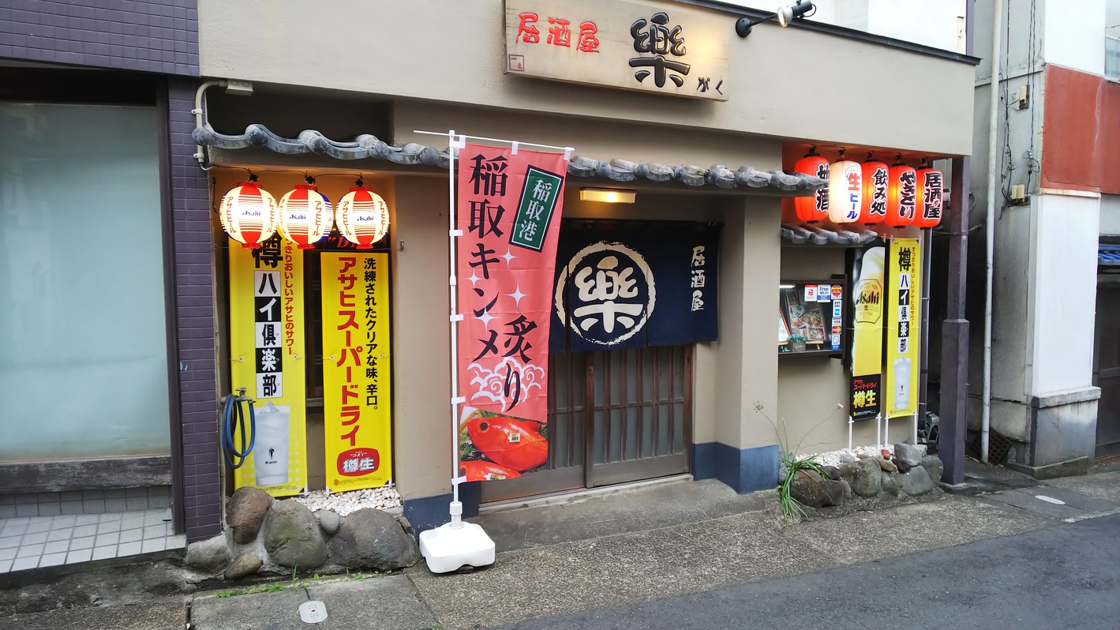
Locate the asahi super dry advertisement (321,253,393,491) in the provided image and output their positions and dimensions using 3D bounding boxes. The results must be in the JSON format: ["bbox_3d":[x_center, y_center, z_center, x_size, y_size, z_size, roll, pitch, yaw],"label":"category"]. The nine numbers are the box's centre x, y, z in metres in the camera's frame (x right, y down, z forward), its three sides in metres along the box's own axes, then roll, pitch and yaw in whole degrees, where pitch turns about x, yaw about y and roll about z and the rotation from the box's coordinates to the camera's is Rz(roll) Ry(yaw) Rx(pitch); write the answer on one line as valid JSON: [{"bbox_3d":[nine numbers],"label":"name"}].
[{"bbox_3d":[-1.197,0.335,3.845,0.370,1.400,0.030,-2,4,-23],"label":"asahi super dry advertisement"}]

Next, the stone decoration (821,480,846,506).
[{"bbox_3d":[2.036,1.326,4.865,0.157,0.162,0.151,-1,4,-22],"label":"stone decoration"}]

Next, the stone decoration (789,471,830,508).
[{"bbox_3d":[1.769,1.236,4.625,0.280,0.260,0.220,-2,4,-23],"label":"stone decoration"}]

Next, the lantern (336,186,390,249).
[{"bbox_3d":[-1.074,-0.530,3.563,0.280,0.335,0.280,-2,4,-23],"label":"lantern"}]

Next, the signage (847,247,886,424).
[{"bbox_3d":[2.741,0.133,5.813,0.389,1.596,0.030,-2,4,-25],"label":"signage"}]

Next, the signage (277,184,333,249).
[{"bbox_3d":[-1.402,-0.543,3.603,0.283,0.348,0.283,-1,3,-14],"label":"signage"}]

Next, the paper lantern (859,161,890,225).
[{"bbox_3d":[2.406,-0.945,5.018,0.235,0.500,0.235,0,3,0],"label":"paper lantern"}]

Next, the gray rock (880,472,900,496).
[{"bbox_3d":[2.615,1.340,5.172,0.131,0.157,0.141,-1,4,-22],"label":"gray rock"}]

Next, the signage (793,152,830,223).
[{"bbox_3d":[1.952,-0.986,5.060,0.253,0.550,0.253,-1,3,-18],"label":"signage"}]

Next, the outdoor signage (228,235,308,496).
[{"bbox_3d":[-1.691,0.259,3.770,0.394,1.596,0.030,-1,4,-22],"label":"outdoor signage"}]

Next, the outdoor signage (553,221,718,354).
[{"bbox_3d":[0.318,-0.199,4.278,1.740,0.830,0.050,-2,3,-23],"label":"outdoor signage"}]

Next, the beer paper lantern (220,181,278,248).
[{"bbox_3d":[-1.474,-0.478,3.100,0.250,0.320,0.250,-2,4,-25],"label":"beer paper lantern"}]

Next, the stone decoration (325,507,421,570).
[{"bbox_3d":[-1.011,1.217,3.570,0.455,0.247,0.303,-1,4,-22],"label":"stone decoration"}]

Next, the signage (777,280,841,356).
[{"bbox_3d":[1.875,0.001,5.076,0.780,0.570,0.250,-2,3,-23],"label":"signage"}]

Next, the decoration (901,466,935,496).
[{"bbox_3d":[2.711,1.262,4.950,0.215,0.190,0.200,-2,3,-23],"label":"decoration"}]

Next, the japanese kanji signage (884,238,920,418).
[{"bbox_3d":[2.901,0.117,5.508,0.370,1.500,0.030,-2,3,-23],"label":"japanese kanji signage"}]

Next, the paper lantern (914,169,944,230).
[{"bbox_3d":[2.889,-0.916,5.122,0.220,0.475,0.220,0,4,1],"label":"paper lantern"}]

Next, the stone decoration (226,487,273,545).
[{"bbox_3d":[-1.550,1.003,3.264,0.200,0.275,0.190,-2,4,-23],"label":"stone decoration"}]

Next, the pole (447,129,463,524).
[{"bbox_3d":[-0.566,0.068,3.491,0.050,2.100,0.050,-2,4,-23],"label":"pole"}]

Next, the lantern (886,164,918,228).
[{"bbox_3d":[2.839,-0.989,5.428,0.247,0.540,0.247,-1,3,-8],"label":"lantern"}]

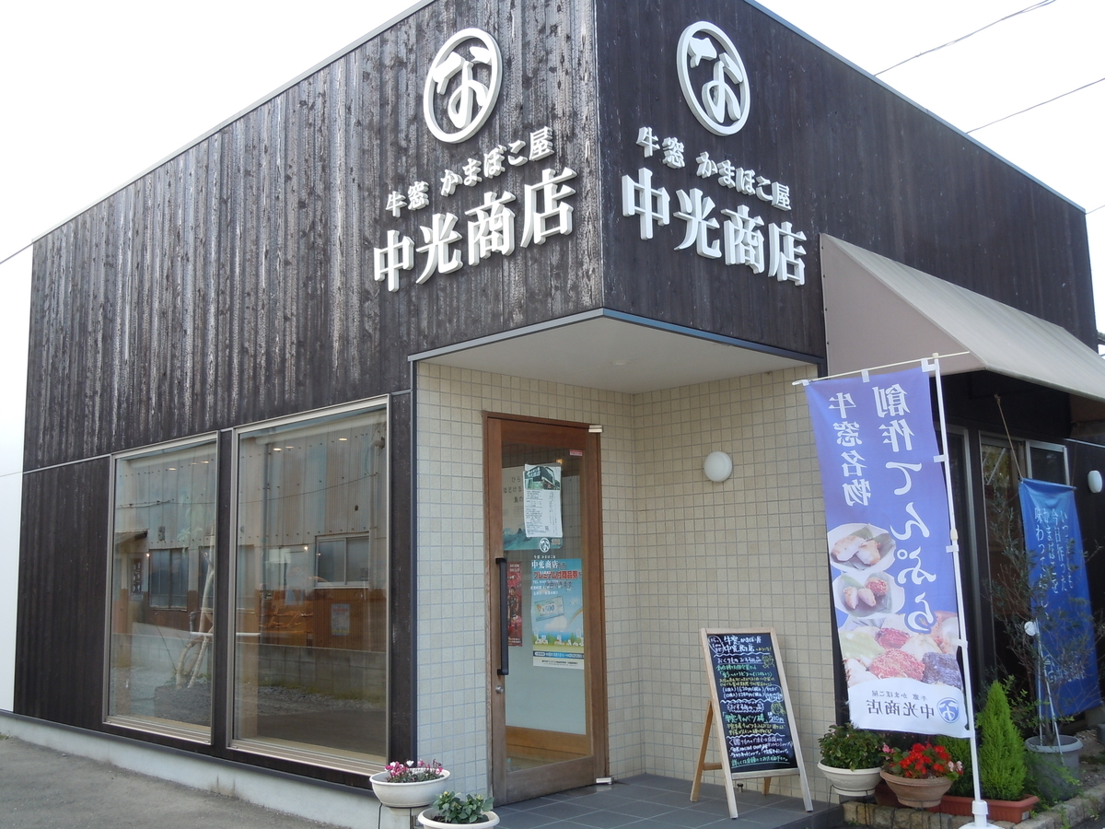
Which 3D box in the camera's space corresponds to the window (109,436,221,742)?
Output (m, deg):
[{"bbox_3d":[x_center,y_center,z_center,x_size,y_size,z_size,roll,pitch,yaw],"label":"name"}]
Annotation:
[{"bbox_3d":[-2.806,1.218,7.490,1.690,2.030,0.100,-9,-11,44],"label":"window"}]

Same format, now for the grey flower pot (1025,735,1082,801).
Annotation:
[{"bbox_3d":[2.704,1.907,5.660,0.290,0.295,0.290,-9,-11,44],"label":"grey flower pot"}]

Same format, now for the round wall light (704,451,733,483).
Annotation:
[{"bbox_3d":[0.986,0.312,6.300,0.180,0.183,0.120,-9,-11,44],"label":"round wall light"}]

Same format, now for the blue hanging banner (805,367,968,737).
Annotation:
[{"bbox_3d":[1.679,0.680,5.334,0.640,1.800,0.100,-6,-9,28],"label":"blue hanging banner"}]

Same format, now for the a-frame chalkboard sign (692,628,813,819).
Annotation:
[{"bbox_3d":[1.044,1.629,5.685,0.470,0.935,0.460,1,-8,-19],"label":"a-frame chalkboard sign"}]

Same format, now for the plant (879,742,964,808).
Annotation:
[{"bbox_3d":[1.707,1.671,4.900,0.355,0.275,0.350,-9,-11,44],"label":"plant"}]

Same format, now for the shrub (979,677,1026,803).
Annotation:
[{"bbox_3d":[2.252,1.631,5.280,0.230,0.580,0.230,-9,-11,44],"label":"shrub"}]

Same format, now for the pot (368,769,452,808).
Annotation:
[{"bbox_3d":[-0.635,1.681,4.720,0.360,0.135,0.360,-1,-8,0],"label":"pot"}]

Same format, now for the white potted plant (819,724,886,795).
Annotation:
[{"bbox_3d":[1.456,1.667,5.100,0.350,0.320,0.350,-9,-11,44],"label":"white potted plant"}]

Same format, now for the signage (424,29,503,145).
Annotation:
[{"bbox_3d":[-0.469,-1.699,5.434,0.575,0.575,0.060,-9,-11,44],"label":"signage"}]

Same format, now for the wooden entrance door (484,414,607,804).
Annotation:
[{"bbox_3d":[-0.017,1.084,6.135,0.100,2.135,0.975,-9,-11,44],"label":"wooden entrance door"}]

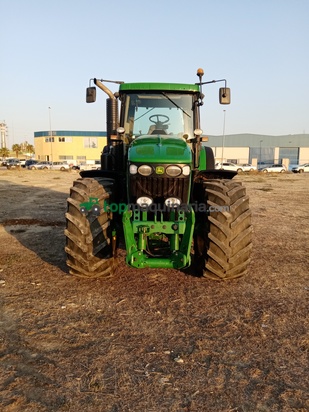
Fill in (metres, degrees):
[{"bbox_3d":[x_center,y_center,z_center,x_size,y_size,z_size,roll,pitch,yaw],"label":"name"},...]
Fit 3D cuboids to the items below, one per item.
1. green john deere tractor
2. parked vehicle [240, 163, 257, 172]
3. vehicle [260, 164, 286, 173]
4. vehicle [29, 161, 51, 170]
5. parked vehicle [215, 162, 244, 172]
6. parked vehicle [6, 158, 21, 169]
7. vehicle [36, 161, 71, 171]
[{"bbox_3d":[0.109,-0.771,6.052,2.600,3.350,5.100,1,8,1],"label":"green john deere tractor"},{"bbox_3d":[14.250,-6.183,50.200,4.250,1.450,1.760,1,8,0],"label":"parked vehicle"},{"bbox_3d":[17.950,-5.697,47.200,4.050,1.430,1.740,1,8,0],"label":"vehicle"},{"bbox_3d":[-17.900,-6.512,49.800,4.300,1.450,1.760,1,8,0],"label":"vehicle"},{"bbox_3d":[11.500,-5.810,47.200,4.300,1.500,1.800,1,8,0],"label":"parked vehicle"},{"bbox_3d":[-21.900,-6.496,48.300,1.830,1.750,4.500,-3,9,-24],"label":"parked vehicle"},{"bbox_3d":[-15.150,-6.086,47.000,4.200,1.470,1.760,1,8,0],"label":"vehicle"}]

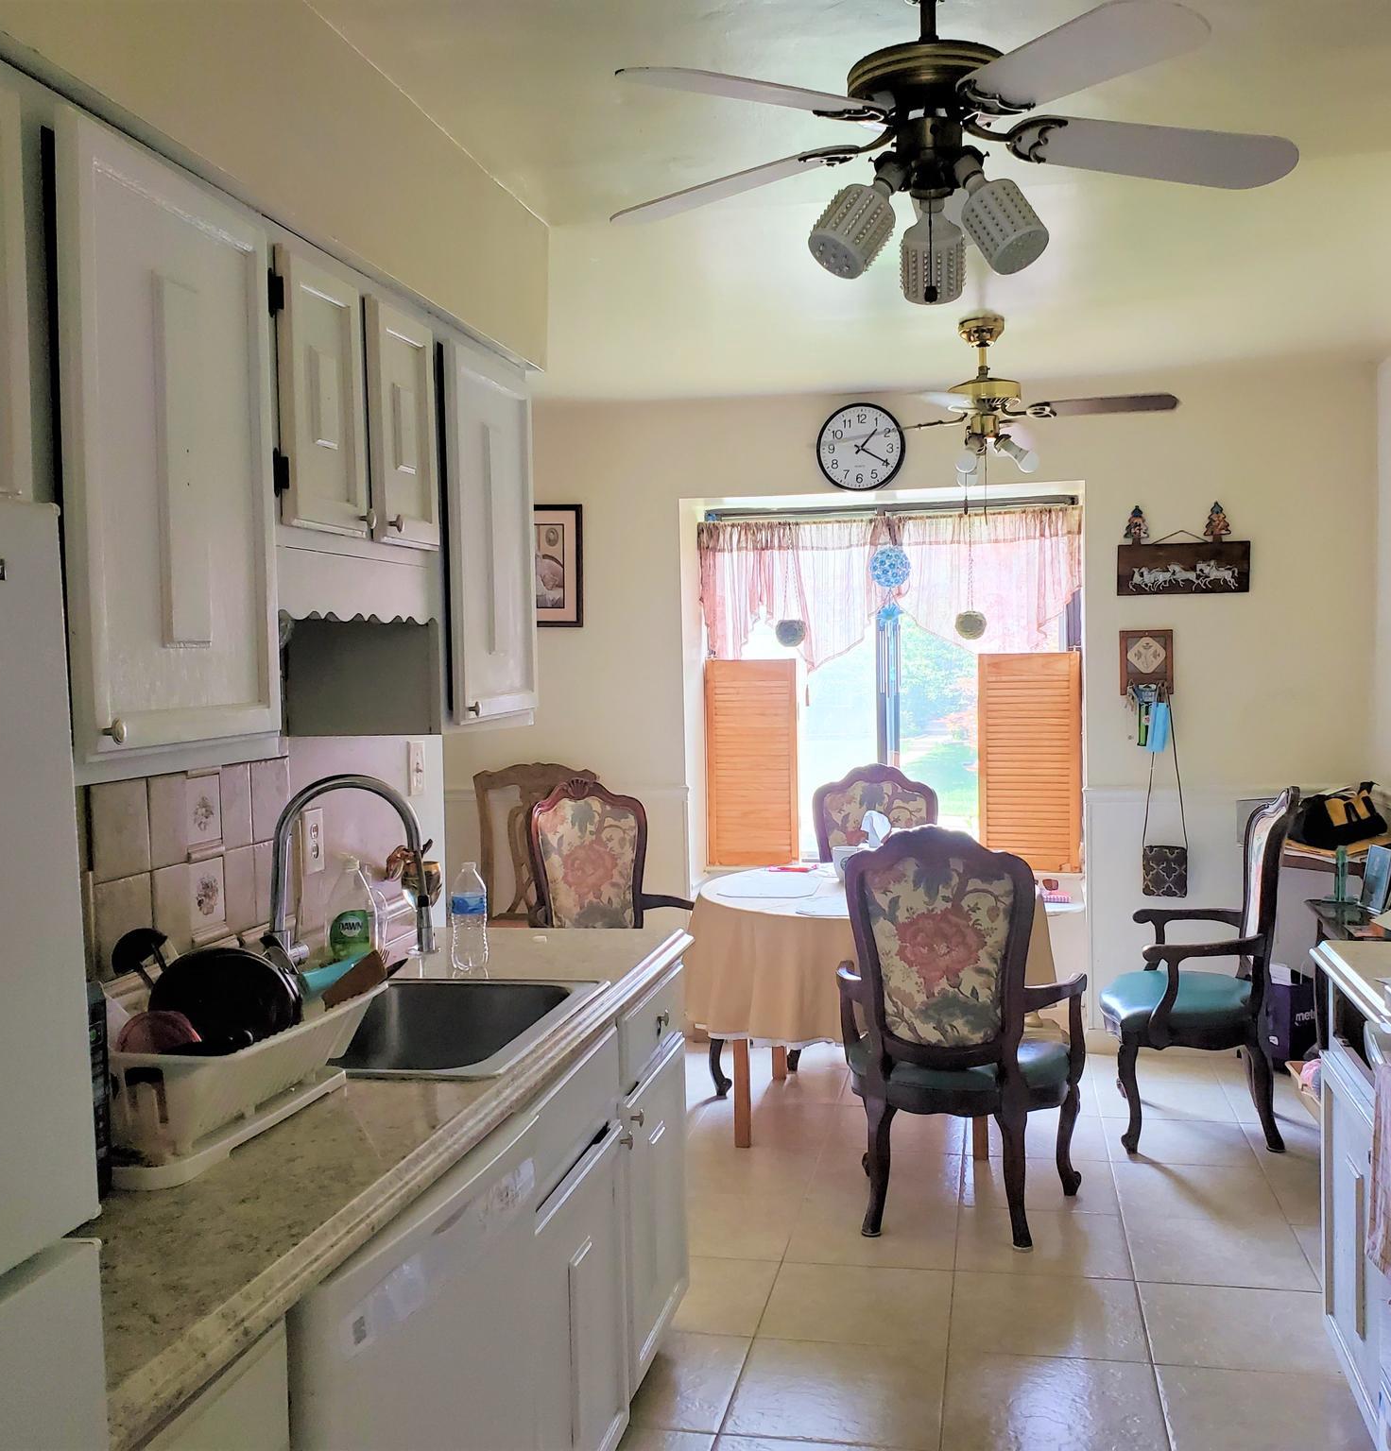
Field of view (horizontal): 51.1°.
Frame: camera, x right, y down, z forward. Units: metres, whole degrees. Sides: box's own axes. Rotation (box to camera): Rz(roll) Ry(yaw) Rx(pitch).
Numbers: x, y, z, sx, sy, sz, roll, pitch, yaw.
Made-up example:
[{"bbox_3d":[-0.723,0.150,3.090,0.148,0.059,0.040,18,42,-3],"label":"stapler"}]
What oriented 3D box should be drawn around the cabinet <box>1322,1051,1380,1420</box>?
[{"bbox_3d":[1.482,0.938,2.616,0.588,0.580,0.390,-1,3,13],"label":"cabinet"}]

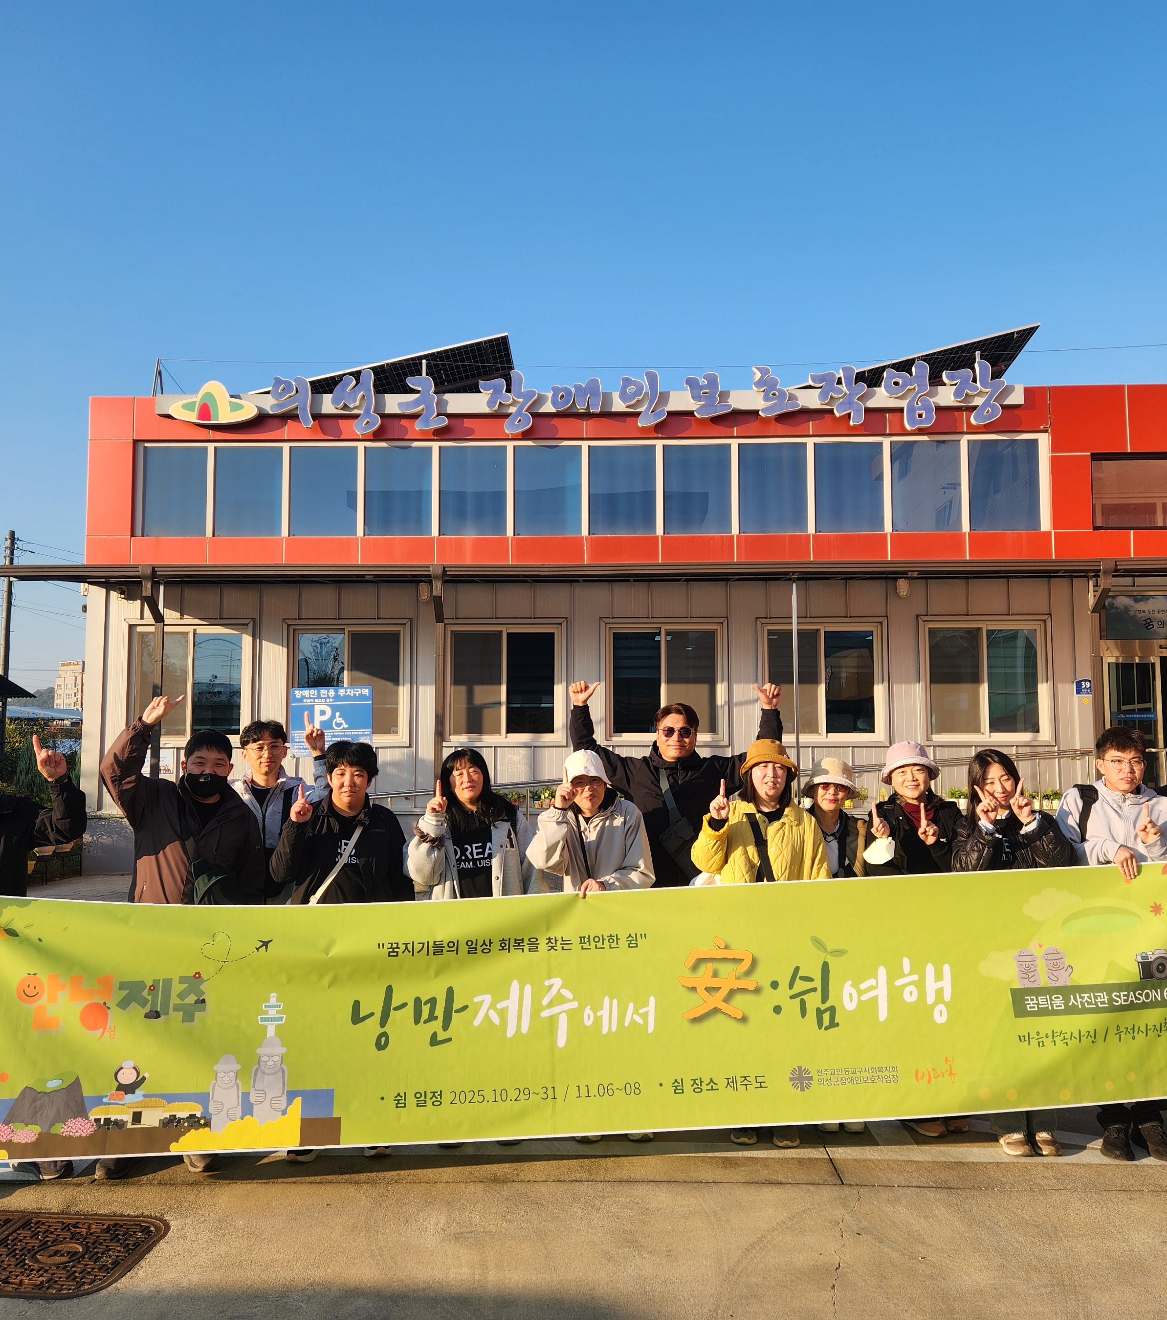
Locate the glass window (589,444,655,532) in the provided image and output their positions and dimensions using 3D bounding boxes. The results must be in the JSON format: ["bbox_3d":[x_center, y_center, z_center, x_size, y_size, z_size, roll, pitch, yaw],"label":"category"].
[{"bbox_3d":[0.493,-2.180,14.986,0.861,1.160,0.100,0,-4,2],"label":"glass window"}]

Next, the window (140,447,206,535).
[{"bbox_3d":[-5.224,-2.142,14.935,0.825,1.140,0.100,0,-4,2],"label":"window"}]

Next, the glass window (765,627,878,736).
[{"bbox_3d":[3.101,0.277,15.248,1.477,1.436,0.130,0,-4,2],"label":"glass window"}]

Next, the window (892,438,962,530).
[{"bbox_3d":[4.301,-2.185,14.631,0.842,1.152,0.100,0,-4,2],"label":"window"}]

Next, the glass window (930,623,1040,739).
[{"bbox_3d":[5.187,0.257,15.162,1.460,1.464,0.130,0,-4,2],"label":"glass window"}]

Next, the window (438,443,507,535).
[{"bbox_3d":[-1.422,-2.182,15.062,0.852,1.183,0.100,0,-4,2],"label":"window"}]

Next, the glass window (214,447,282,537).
[{"bbox_3d":[-4.276,-2.147,14.905,0.839,1.156,0.100,0,-4,2],"label":"glass window"}]

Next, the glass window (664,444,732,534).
[{"bbox_3d":[1.457,-2.183,14.948,0.857,1.174,0.100,0,-4,2],"label":"glass window"}]

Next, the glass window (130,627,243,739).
[{"bbox_3d":[-5.091,0.309,15.070,1.488,1.452,0.120,0,-4,2],"label":"glass window"}]

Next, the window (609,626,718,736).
[{"bbox_3d":[1.045,0.278,15.335,1.422,1.445,0.130,0,-4,2],"label":"window"}]

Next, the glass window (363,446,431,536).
[{"bbox_3d":[-2.365,-2.138,14.842,0.814,1.151,0.100,0,-4,2],"label":"glass window"}]

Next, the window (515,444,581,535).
[{"bbox_3d":[-0.449,-2.177,15.023,0.848,1.180,0.100,0,-4,2],"label":"window"}]

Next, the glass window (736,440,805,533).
[{"bbox_3d":[2.501,-2.284,15.470,0.904,1.218,0.130,0,-4,2],"label":"glass window"}]

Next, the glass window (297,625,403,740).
[{"bbox_3d":[-3.091,0.309,15.507,1.435,1.479,0.130,0,-4,2],"label":"glass window"}]

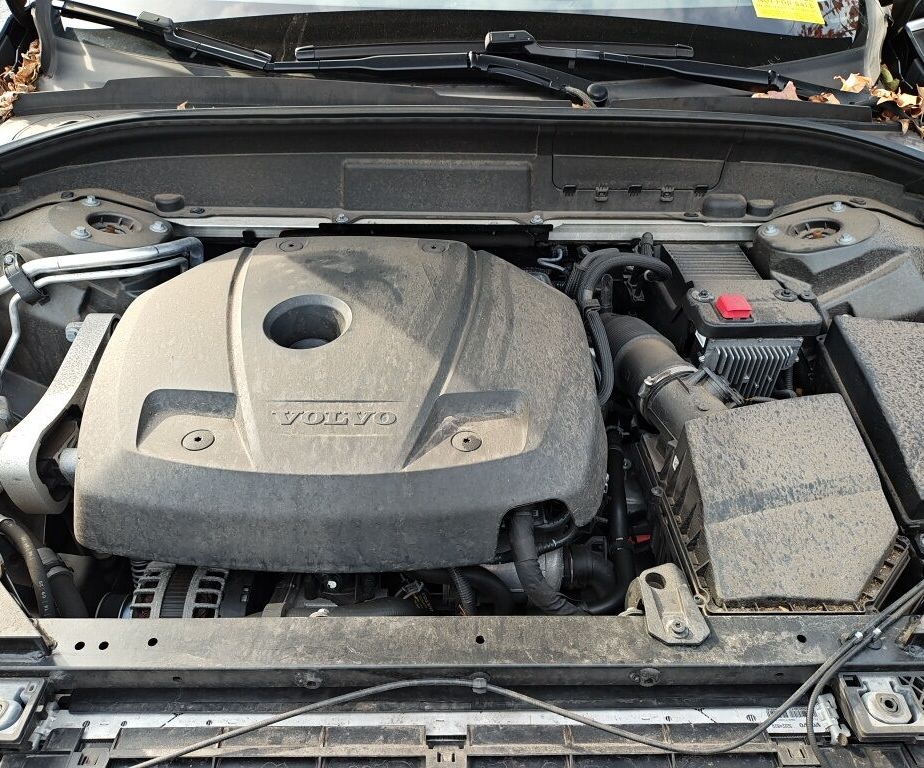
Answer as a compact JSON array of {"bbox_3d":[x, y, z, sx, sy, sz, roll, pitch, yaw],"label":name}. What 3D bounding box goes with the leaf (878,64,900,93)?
[{"bbox_3d":[0.815,-0.583,1.410,0.038,0.050,0.035,0,39,0],"label":"leaf"}]

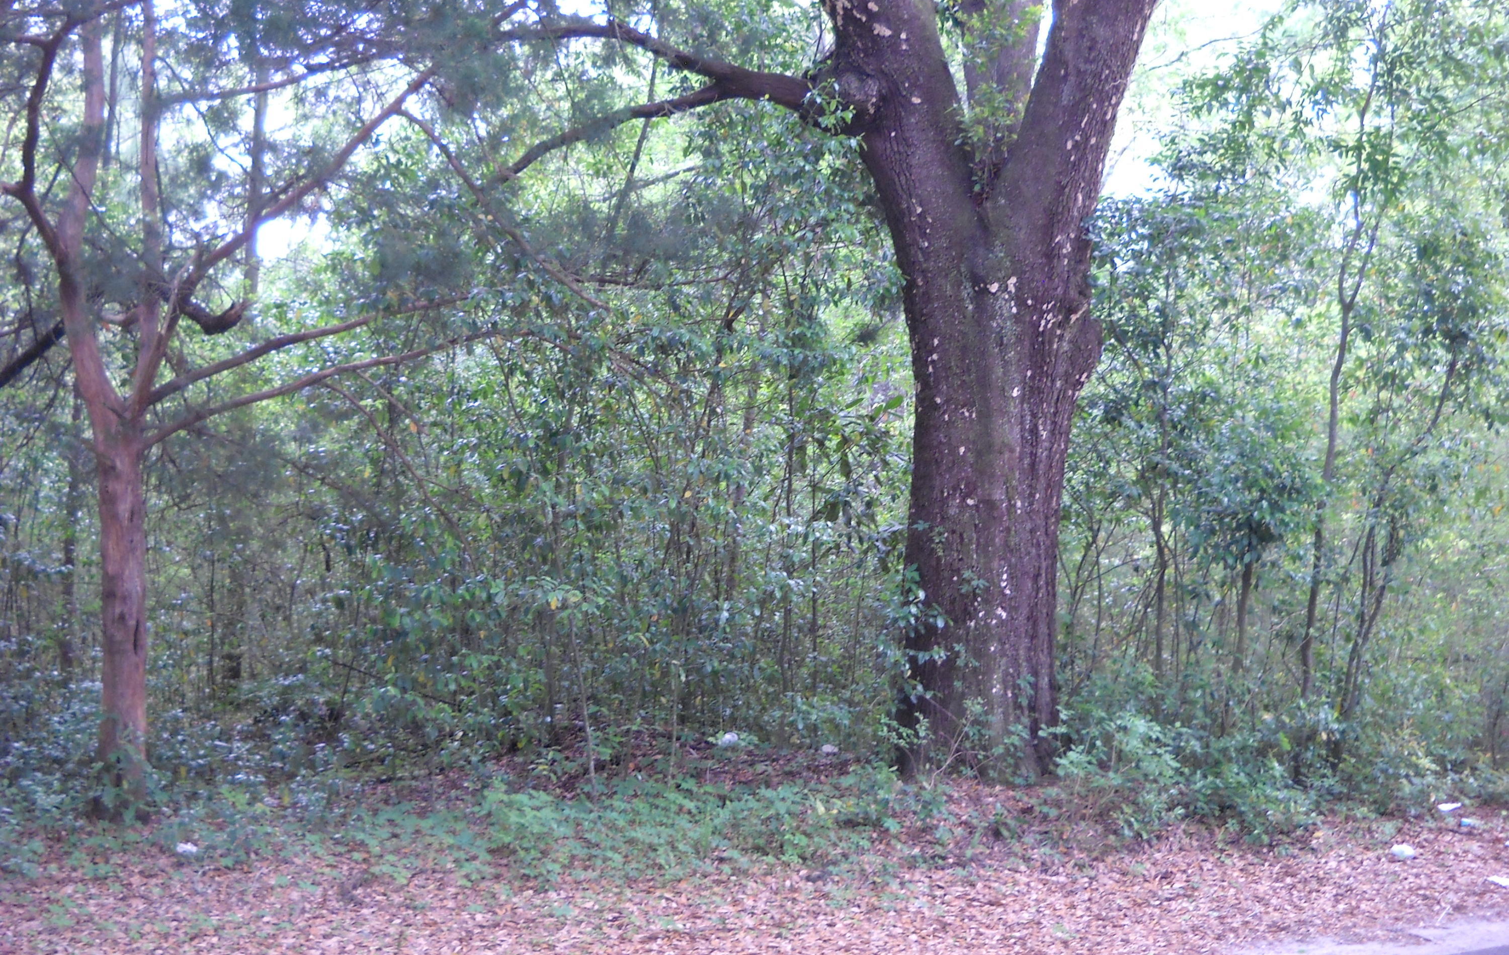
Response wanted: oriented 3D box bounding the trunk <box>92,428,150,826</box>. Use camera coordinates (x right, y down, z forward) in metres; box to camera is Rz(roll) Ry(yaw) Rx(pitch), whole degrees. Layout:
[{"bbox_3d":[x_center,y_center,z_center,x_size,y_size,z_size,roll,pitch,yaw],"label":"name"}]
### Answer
[{"bbox_3d":[-3.084,0.697,8.700,0.260,1.880,0.250,0,0,0],"label":"trunk"}]

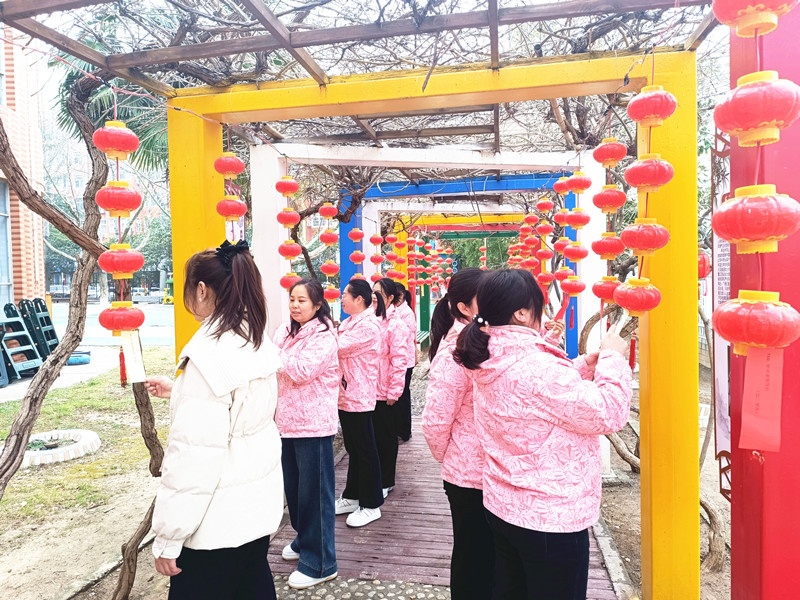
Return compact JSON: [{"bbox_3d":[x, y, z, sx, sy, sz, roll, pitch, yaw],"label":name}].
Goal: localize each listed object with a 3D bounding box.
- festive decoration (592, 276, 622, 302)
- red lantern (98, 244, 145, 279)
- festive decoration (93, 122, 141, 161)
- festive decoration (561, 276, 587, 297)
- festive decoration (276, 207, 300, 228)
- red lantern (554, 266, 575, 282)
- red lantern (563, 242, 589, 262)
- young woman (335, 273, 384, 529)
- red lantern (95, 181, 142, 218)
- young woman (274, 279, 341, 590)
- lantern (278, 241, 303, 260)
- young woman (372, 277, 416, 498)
[{"bbox_3d":[1.110,-0.053,2.940,0.165,0.144,0.165,-1,2,0],"label":"festive decoration"},{"bbox_3d":[-1.174,-0.161,2.340,0.172,0.147,0.172,-1,1,0],"label":"red lantern"},{"bbox_3d":[-1.124,-0.633,2.200,0.165,0.144,0.165,-1,2,0],"label":"festive decoration"},{"bbox_3d":[1.242,-0.095,3.970,0.172,0.147,0.172,-1,1,0],"label":"festive decoration"},{"bbox_3d":[-0.841,-0.618,4.200,0.172,0.147,0.172,-1,1,0],"label":"festive decoration"},{"bbox_3d":[1.426,-0.215,4.800,0.172,0.147,0.172,-1,1,0],"label":"red lantern"},{"bbox_3d":[1.265,-0.341,3.980,0.172,0.147,0.172,-1,1,0],"label":"red lantern"},{"bbox_3d":[-0.276,0.681,3.740,0.420,1.620,0.500,-1,1,-18],"label":"young woman"},{"bbox_3d":[-1.115,-0.399,2.200,0.165,0.144,0.165,-1,2,0],"label":"red lantern"},{"bbox_3d":[-0.530,0.690,3.080,0.450,1.630,0.500,-2,2,-34],"label":"young woman"},{"bbox_3d":[-0.797,-0.362,4.040,0.165,0.144,0.165,-1,2,0],"label":"lantern"},{"bbox_3d":[-0.087,0.649,4.220,0.380,1.630,0.480,-2,2,-20],"label":"young woman"}]

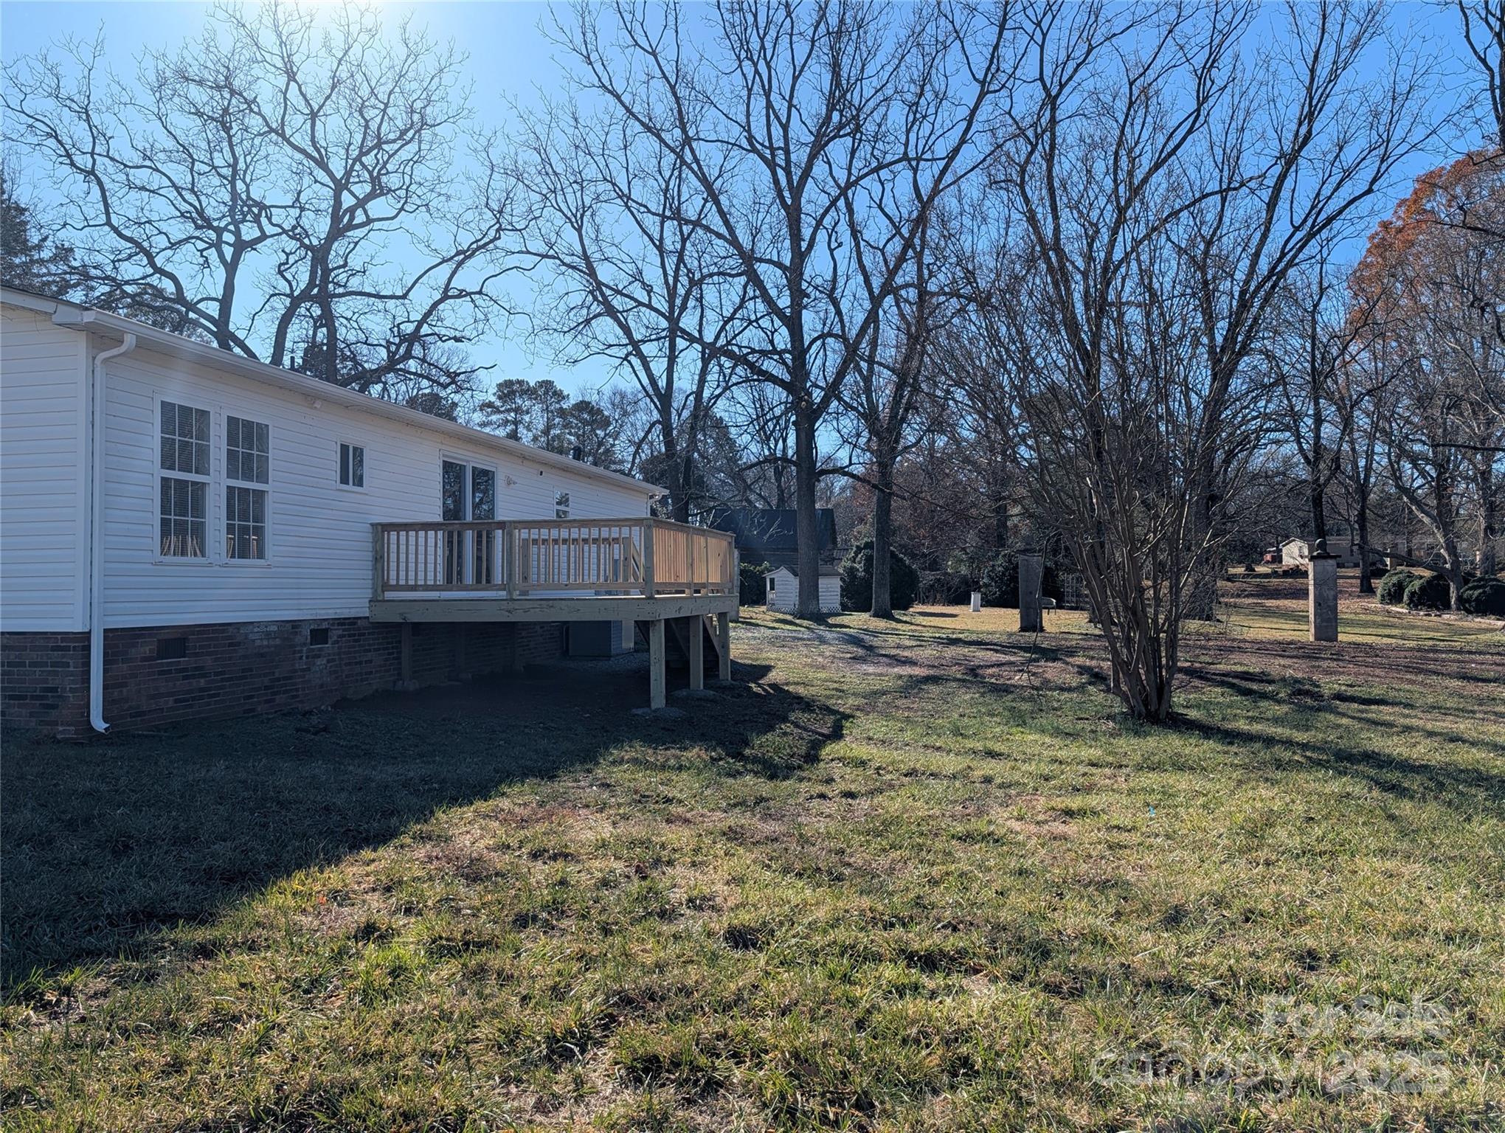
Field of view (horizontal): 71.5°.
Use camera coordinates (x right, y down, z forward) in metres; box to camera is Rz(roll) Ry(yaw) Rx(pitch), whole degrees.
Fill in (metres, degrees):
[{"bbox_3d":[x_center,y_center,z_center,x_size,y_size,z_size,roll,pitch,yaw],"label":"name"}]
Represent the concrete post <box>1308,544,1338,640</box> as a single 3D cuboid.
[{"bbox_3d":[14.217,0.629,26.000,0.560,2.450,0.560,-1,-1,14],"label":"concrete post"}]

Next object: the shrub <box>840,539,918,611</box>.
[{"bbox_3d":[5.201,0.361,42.800,3.100,2.950,2.900,-1,-1,13],"label":"shrub"}]

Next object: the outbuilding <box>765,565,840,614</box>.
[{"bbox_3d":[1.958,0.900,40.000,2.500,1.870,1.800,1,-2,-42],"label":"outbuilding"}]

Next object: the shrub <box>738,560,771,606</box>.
[{"bbox_3d":[0.027,0.756,48.000,2.100,2.100,2.000,-1,-1,13],"label":"shrub"}]

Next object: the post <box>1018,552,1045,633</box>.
[{"bbox_3d":[7.473,0.715,28.000,0.580,2.100,0.520,-1,-1,13],"label":"post"}]

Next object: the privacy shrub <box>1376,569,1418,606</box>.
[{"bbox_3d":[28.414,0.906,46.000,1.950,1.600,1.900,-1,-1,13],"label":"privacy shrub"}]

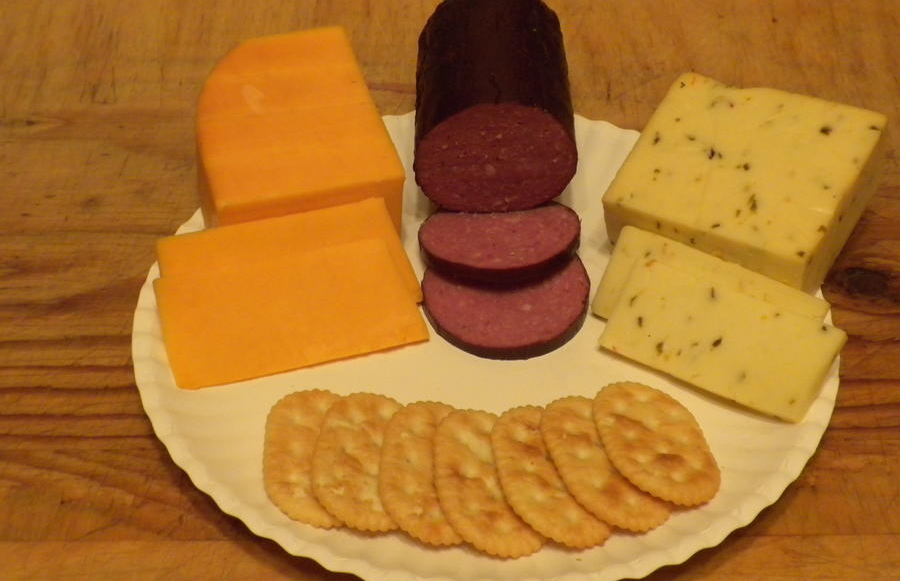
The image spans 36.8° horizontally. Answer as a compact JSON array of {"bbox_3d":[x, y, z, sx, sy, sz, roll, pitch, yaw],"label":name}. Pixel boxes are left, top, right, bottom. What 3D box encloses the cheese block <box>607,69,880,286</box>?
[{"bbox_3d":[0.105,-0.037,0.484,0.075,0.029,0.070,19,59,28],"label":"cheese block"}]

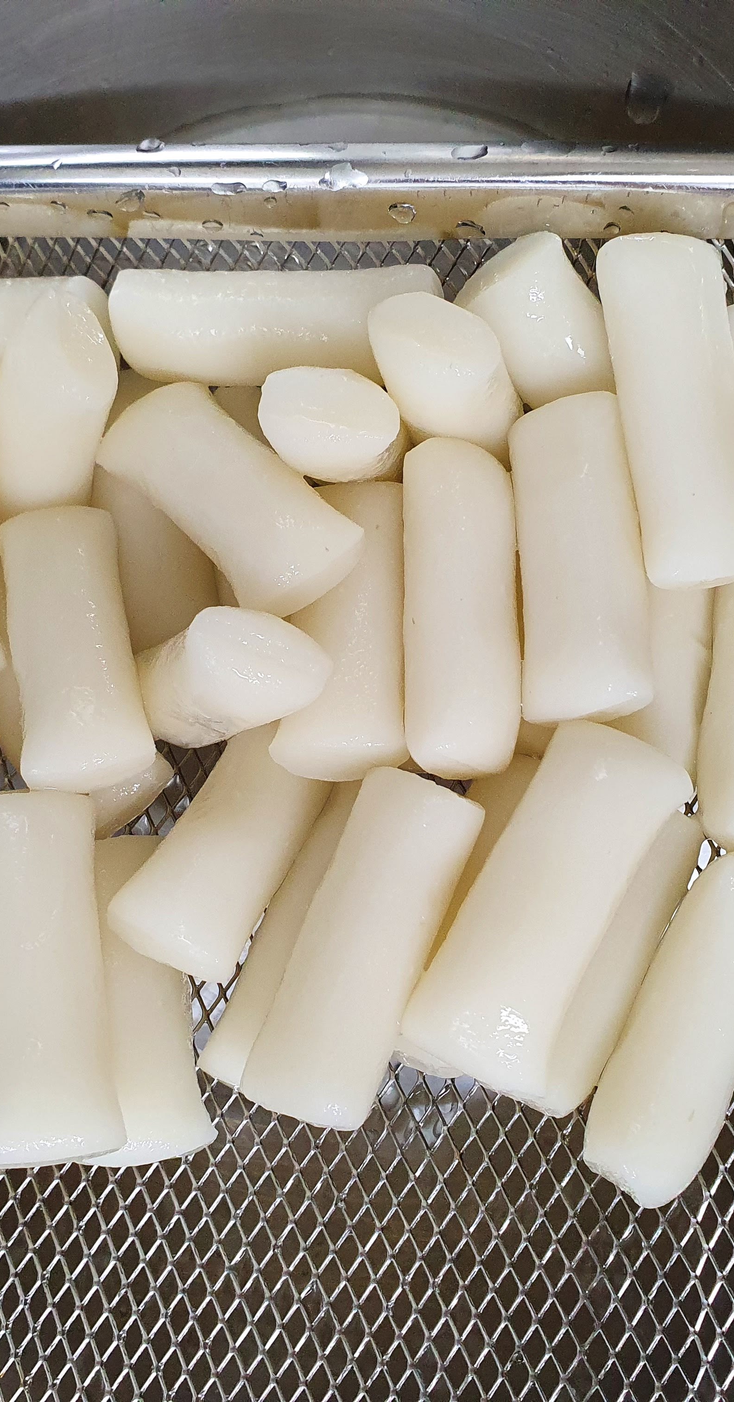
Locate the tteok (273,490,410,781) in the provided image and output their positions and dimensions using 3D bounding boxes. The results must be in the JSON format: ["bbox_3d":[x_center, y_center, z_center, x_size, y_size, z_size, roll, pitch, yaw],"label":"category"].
[{"bbox_3d":[-0.004,-0.012,0.230,0.019,0.020,0.054,-1,46,2],"label":"tteok"}]

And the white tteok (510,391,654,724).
[{"bbox_3d":[0.036,-0.025,0.239,0.023,0.021,0.058,-1,72,2],"label":"white tteok"}]

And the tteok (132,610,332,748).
[{"bbox_3d":[-0.030,-0.002,0.228,0.021,0.049,0.023,20,68,-36],"label":"tteok"}]

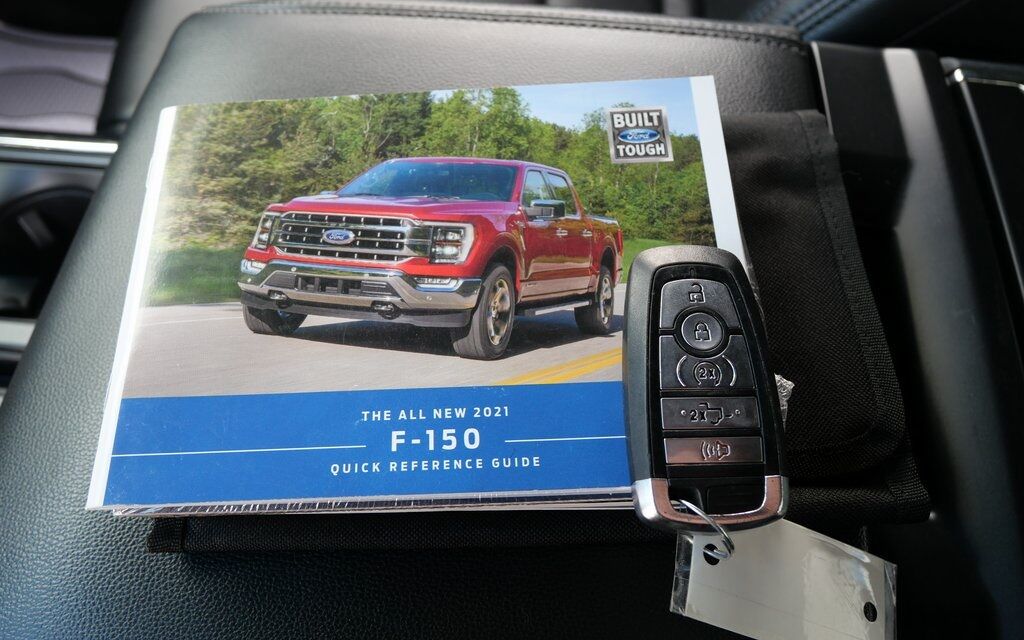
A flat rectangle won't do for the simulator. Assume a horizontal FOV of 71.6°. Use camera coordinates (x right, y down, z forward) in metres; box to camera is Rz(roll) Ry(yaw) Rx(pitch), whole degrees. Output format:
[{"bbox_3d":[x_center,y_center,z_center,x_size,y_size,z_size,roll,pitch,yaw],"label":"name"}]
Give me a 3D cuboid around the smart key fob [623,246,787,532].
[{"bbox_3d":[0.053,0.017,0.202,0.043,0.015,0.083,-1,68,3],"label":"smart key fob"}]

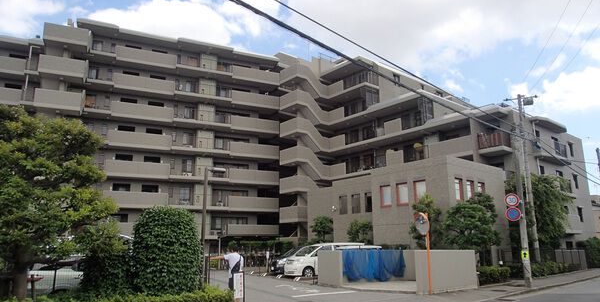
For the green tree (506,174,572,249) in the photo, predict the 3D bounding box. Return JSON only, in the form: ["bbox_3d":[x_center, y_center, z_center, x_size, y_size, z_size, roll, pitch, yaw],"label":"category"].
[{"bbox_3d":[16.669,5.018,30.212,4.000,6.500,3.800,-7,-14,28],"label":"green tree"}]

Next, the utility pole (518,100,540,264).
[{"bbox_3d":[14.438,1.822,27.127,0.360,11.304,0.360,12,-17,-44],"label":"utility pole"}]

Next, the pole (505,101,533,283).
[{"bbox_3d":[9.316,1.579,18.533,0.340,8.129,0.340,12,-17,-44],"label":"pole"}]

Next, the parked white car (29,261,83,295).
[{"bbox_3d":[-5.173,3.728,12.369,4.500,1.460,1.700,5,-13,-21],"label":"parked white car"}]

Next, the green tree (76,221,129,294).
[{"bbox_3d":[-4.802,2.904,10.577,1.350,2.300,1.300,5,-14,-23],"label":"green tree"}]

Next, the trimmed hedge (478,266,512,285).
[{"bbox_3d":[8.956,5.896,20.765,3.454,0.750,0.900,12,-17,-43],"label":"trimmed hedge"}]

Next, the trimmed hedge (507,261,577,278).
[{"bbox_3d":[14.407,6.888,25.714,9.553,0.800,1.000,11,-17,-42],"label":"trimmed hedge"}]

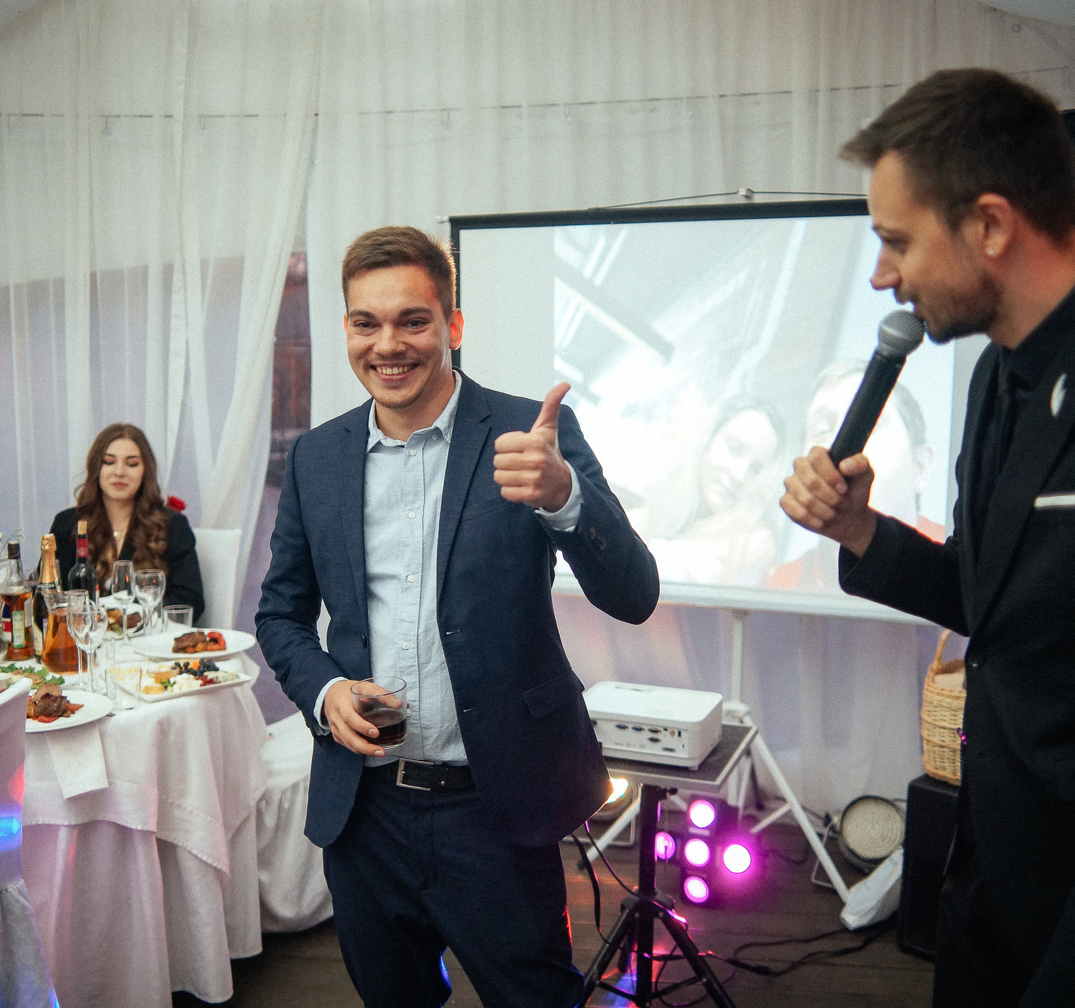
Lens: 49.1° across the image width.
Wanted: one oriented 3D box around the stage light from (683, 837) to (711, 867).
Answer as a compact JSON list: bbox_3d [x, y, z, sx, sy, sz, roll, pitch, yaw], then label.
[{"bbox_3d":[0.436,0.932,3.163,0.077,0.077,0.060,4,-6,21],"label":"stage light"}]

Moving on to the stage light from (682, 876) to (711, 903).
[{"bbox_3d":[0.440,1.036,3.201,0.077,0.077,0.060,4,10,21],"label":"stage light"}]

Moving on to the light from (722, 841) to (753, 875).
[{"bbox_3d":[0.551,0.964,3.219,0.088,0.088,0.070,4,-1,19],"label":"light"}]

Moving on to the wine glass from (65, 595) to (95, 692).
[{"bbox_3d":[-1.030,0.307,2.649,0.063,0.220,0.063,-2,9,-21],"label":"wine glass"}]

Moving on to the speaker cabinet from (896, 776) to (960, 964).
[{"bbox_3d":[1.248,0.937,3.072,0.420,0.445,0.430,8,11,37],"label":"speaker cabinet"}]

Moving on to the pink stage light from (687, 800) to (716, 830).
[{"bbox_3d":[0.448,0.840,3.165,0.077,0.077,0.060,4,-20,21],"label":"pink stage light"}]

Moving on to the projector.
[{"bbox_3d":[0.253,0.503,2.699,0.305,0.105,0.232,4,9,20],"label":"projector"}]

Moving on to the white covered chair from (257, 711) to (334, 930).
[{"bbox_3d":[-0.667,0.620,3.243,0.430,0.950,0.520,8,11,38],"label":"white covered chair"}]

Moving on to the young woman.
[{"bbox_3d":[-1.199,0.421,3.421,0.480,1.280,0.660,1,9,-2],"label":"young woman"}]

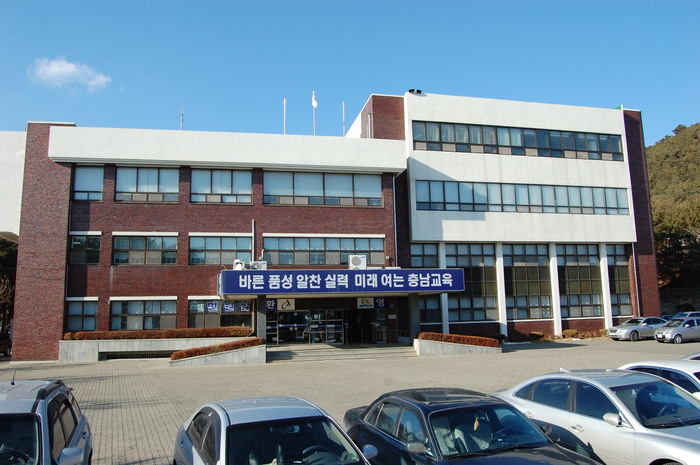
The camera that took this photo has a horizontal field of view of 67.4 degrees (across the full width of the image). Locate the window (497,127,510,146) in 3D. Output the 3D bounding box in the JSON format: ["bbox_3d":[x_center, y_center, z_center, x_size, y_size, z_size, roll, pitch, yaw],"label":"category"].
[{"bbox_3d":[10.764,-6.732,36.772,0.962,1.409,0.120,1,-7,-12],"label":"window"}]

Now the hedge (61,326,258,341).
[{"bbox_3d":[-10.592,5.692,29.466,9.800,0.520,0.750,0,-8,-11],"label":"hedge"}]

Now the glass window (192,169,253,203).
[{"bbox_3d":[-7.649,-2.798,31.216,3.594,2.205,0.120,1,-7,-12],"label":"glass window"}]

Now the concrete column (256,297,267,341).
[{"bbox_3d":[-4.548,4.722,27.125,0.450,2.861,0.450,1,-8,-12],"label":"concrete column"}]

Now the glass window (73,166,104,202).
[{"bbox_3d":[-14.751,-2.764,29.580,1.710,2.126,0.120,1,-7,-12],"label":"glass window"}]

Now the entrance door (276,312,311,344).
[{"bbox_3d":[-3.489,5.805,32.387,2.001,2.040,0.120,1,-7,-12],"label":"entrance door"}]

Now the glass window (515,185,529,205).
[{"bbox_3d":[11.826,-2.559,36.042,1.020,1.457,0.120,0,-8,-12],"label":"glass window"}]

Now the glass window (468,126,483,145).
[{"bbox_3d":[8.903,-6.903,37.129,1.050,1.423,0.100,1,-9,-12],"label":"glass window"}]

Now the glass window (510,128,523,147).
[{"bbox_3d":[11.632,-6.594,36.543,1.011,1.328,0.120,0,-8,-12],"label":"glass window"}]

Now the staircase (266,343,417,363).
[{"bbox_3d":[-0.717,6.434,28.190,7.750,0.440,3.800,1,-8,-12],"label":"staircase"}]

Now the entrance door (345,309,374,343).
[{"bbox_3d":[0.547,5.371,29.910,1.754,1.994,0.120,0,-8,-12],"label":"entrance door"}]

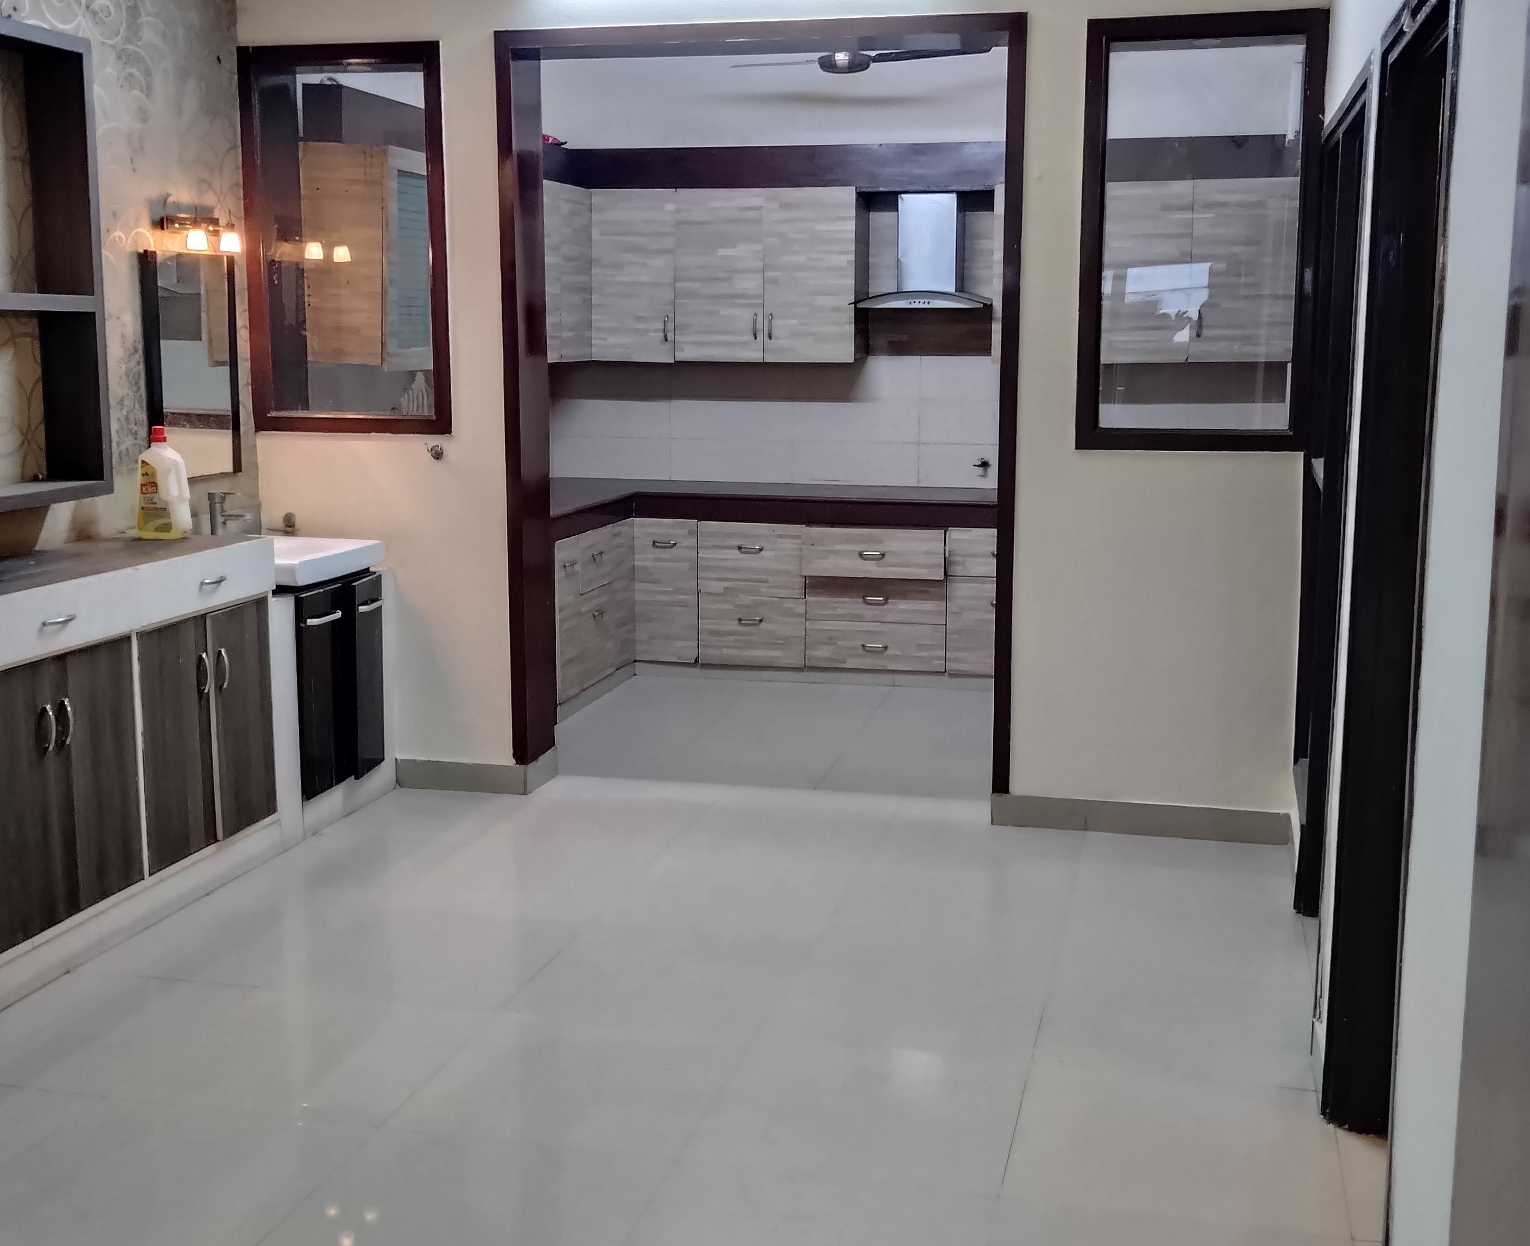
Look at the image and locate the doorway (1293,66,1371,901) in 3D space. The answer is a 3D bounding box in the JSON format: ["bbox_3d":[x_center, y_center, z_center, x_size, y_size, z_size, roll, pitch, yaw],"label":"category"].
[{"bbox_3d":[1.369,-0.171,4.083,0.080,2.040,0.980,2,9,14],"label":"doorway"}]

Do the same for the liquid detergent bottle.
[{"bbox_3d":[-1.819,-0.422,5.140,0.152,0.335,0.085,-2,9,-11],"label":"liquid detergent bottle"}]

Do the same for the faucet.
[{"bbox_3d":[-1.729,-0.336,5.538,0.135,0.170,0.050,2,9,14],"label":"faucet"}]

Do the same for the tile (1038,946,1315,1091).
[{"bbox_3d":[0.935,0.911,3.866,0.600,0.012,0.600,2,10,14],"label":"tile"}]

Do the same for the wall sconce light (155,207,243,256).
[{"bbox_3d":[-1.774,-1.235,5.424,0.135,0.130,0.330,2,10,14],"label":"wall sconce light"}]

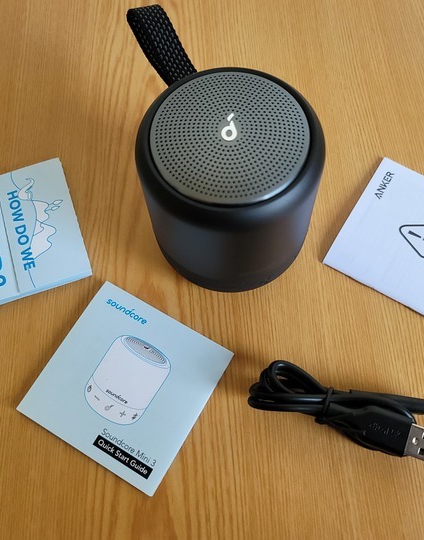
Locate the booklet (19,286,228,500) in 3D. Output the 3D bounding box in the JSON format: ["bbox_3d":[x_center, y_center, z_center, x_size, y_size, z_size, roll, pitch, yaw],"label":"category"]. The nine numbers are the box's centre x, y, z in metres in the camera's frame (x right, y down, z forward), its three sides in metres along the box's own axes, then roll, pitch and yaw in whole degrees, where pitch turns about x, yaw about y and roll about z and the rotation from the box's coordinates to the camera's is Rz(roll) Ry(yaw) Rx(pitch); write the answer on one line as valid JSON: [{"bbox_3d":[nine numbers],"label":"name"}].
[{"bbox_3d":[-0.039,0.052,0.242,0.073,0.003,0.072,28,72,13],"label":"booklet"}]

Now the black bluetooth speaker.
[{"bbox_3d":[0.002,-0.051,0.238,0.075,0.083,0.111,-22,69,-6],"label":"black bluetooth speaker"}]

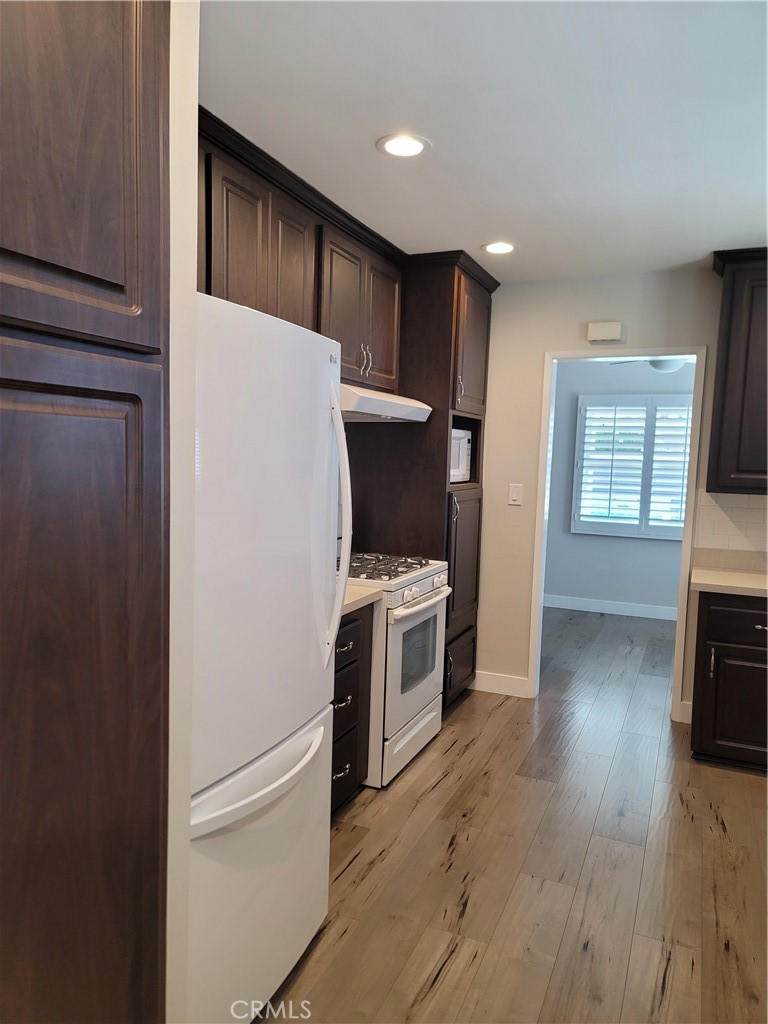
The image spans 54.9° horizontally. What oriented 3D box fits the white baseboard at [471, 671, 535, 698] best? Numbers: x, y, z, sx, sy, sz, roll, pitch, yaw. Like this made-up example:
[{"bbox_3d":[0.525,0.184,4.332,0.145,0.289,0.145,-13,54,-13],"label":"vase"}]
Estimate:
[{"bbox_3d":[0.726,1.080,4.637,0.406,0.116,0.019,4,5,23],"label":"white baseboard"}]

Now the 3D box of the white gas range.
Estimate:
[{"bbox_3d":[-0.110,0.668,3.683,0.678,1.030,0.762,4,5,23],"label":"white gas range"}]

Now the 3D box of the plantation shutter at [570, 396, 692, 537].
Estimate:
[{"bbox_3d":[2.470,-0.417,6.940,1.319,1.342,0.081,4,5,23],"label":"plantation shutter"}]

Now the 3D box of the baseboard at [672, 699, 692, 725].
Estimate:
[{"bbox_3d":[1.709,1.142,4.223,0.105,0.119,0.023,4,5,23],"label":"baseboard"}]

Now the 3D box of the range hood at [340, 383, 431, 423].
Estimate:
[{"bbox_3d":[-0.154,-0.541,3.623,0.516,0.158,0.913,4,5,23],"label":"range hood"}]

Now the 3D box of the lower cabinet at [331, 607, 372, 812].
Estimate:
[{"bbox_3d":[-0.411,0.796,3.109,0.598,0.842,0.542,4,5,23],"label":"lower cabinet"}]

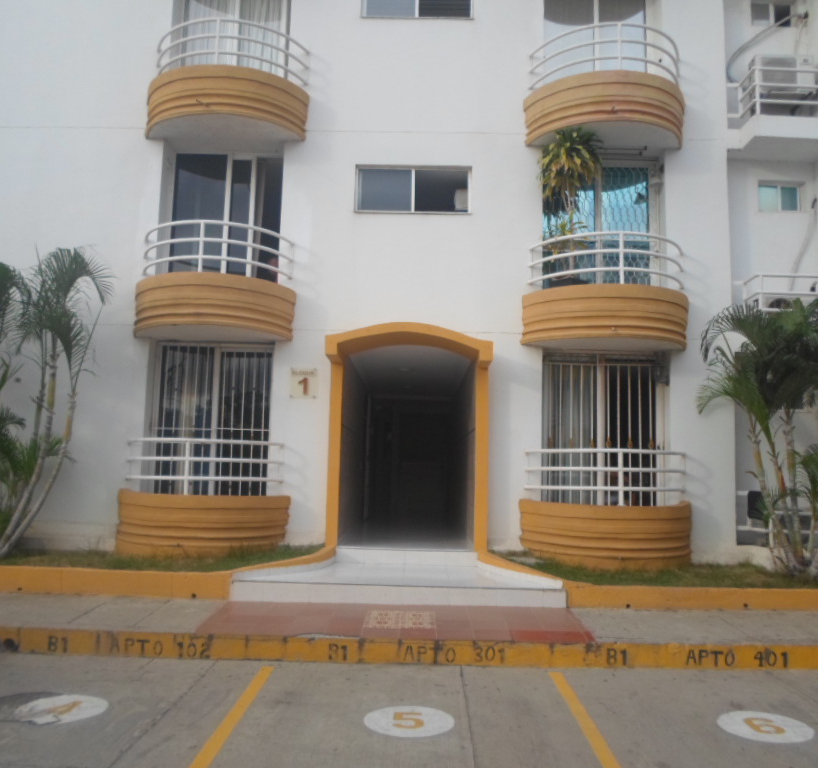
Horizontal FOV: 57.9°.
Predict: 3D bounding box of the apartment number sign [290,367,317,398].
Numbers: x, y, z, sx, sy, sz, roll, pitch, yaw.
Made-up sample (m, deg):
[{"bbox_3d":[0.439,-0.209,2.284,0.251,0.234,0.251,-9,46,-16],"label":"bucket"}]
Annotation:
[{"bbox_3d":[-1.397,-0.016,9.801,0.378,0.398,0.030,1,-8,1],"label":"apartment number sign"}]

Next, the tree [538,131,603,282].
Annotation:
[{"bbox_3d":[2.106,-2.364,9.604,0.820,2.068,0.800,1,-8,1],"label":"tree"}]

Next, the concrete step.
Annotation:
[{"bbox_3d":[-0.047,2.165,8.440,3.355,0.373,2.088,1,-8,1],"label":"concrete step"}]

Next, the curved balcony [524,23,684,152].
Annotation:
[{"bbox_3d":[2.693,-3.948,9.878,2.241,1.334,0.847,1,-8,1],"label":"curved balcony"}]

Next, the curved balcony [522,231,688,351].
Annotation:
[{"bbox_3d":[2.616,-1.181,9.494,2.241,1.334,0.847,1,-8,1],"label":"curved balcony"}]

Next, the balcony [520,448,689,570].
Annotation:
[{"bbox_3d":[2.532,1.527,9.118,2.241,1.386,0.847,1,-8,1],"label":"balcony"}]

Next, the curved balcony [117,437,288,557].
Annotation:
[{"bbox_3d":[-2.671,1.396,9.211,2.241,1.386,0.847,1,-8,1],"label":"curved balcony"}]

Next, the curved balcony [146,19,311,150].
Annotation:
[{"bbox_3d":[-2.530,-4.065,9.969,2.241,1.334,0.847,1,-8,1],"label":"curved balcony"}]

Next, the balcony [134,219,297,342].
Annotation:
[{"bbox_3d":[-2.605,-1.332,9.589,2.241,1.334,0.847,1,-8,1],"label":"balcony"}]

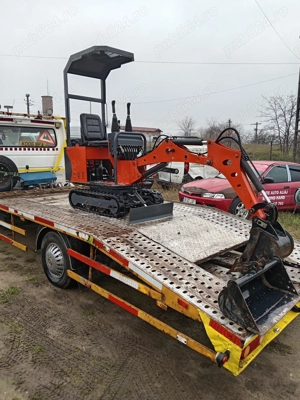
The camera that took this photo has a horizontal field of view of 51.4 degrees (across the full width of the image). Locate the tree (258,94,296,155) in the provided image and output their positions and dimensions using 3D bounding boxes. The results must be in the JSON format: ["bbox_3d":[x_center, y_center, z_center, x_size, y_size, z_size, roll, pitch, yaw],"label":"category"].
[{"bbox_3d":[10.200,-5.950,25.000,3.100,5.000,2.900,0,8,0],"label":"tree"}]

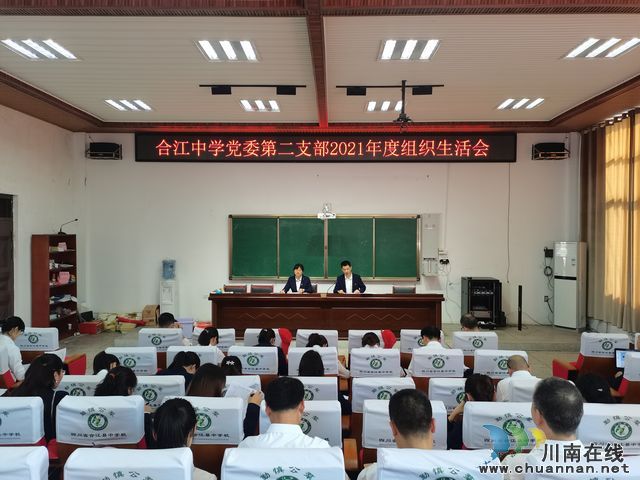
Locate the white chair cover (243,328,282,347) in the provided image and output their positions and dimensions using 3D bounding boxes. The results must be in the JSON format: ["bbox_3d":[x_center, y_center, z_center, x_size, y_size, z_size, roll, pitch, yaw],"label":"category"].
[{"bbox_3d":[-0.575,1.042,4.935,0.410,0.240,0.120,0,1,1],"label":"white chair cover"}]

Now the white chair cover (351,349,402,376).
[{"bbox_3d":[0.507,1.142,4.444,0.470,0.240,0.140,0,1,2],"label":"white chair cover"}]

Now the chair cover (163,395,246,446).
[{"bbox_3d":[-0.630,0.973,2.576,0.440,0.245,0.120,0,1,1],"label":"chair cover"}]

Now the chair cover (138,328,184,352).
[{"bbox_3d":[-1.741,1.122,5.345,0.470,0.240,0.140,0,1,2],"label":"chair cover"}]

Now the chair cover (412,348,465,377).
[{"bbox_3d":[1.020,1.063,4.154,0.440,0.245,0.120,0,1,1],"label":"chair cover"}]

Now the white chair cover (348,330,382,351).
[{"bbox_3d":[0.470,1.046,4.908,0.390,0.240,0.120,0,1,1],"label":"white chair cover"}]

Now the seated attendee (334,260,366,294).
[{"bbox_3d":[0.561,1.041,8.850,0.580,1.300,0.700,0,1,1],"label":"seated attendee"}]

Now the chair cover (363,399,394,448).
[{"bbox_3d":[0.500,1.090,2.867,0.480,0.250,0.130,0,1,2],"label":"chair cover"}]

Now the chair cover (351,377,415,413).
[{"bbox_3d":[0.472,1.166,3.595,0.470,0.240,0.140,0,1,2],"label":"chair cover"}]

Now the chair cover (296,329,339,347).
[{"bbox_3d":[-0.024,1.124,5.298,0.470,0.240,0.140,0,1,2],"label":"chair cover"}]

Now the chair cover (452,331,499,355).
[{"bbox_3d":[1.583,1.051,4.880,0.440,0.240,0.120,0,1,1],"label":"chair cover"}]

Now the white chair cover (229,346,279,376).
[{"bbox_3d":[-0.625,1.149,4.590,0.465,0.240,0.130,0,1,2],"label":"white chair cover"}]

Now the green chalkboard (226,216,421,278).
[{"bbox_3d":[0.115,0.168,9.984,3.980,1.350,0.100,0,1,2],"label":"green chalkboard"}]

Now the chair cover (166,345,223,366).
[{"bbox_3d":[-1.212,1.149,4.607,0.465,0.240,0.130,0,1,2],"label":"chair cover"}]

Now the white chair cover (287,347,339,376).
[{"bbox_3d":[-0.060,1.153,4.574,0.465,0.240,0.130,0,1,2],"label":"white chair cover"}]

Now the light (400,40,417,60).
[{"bbox_3d":[1.069,-2.281,5.762,0.110,0.050,0.620,0,1,2],"label":"light"}]

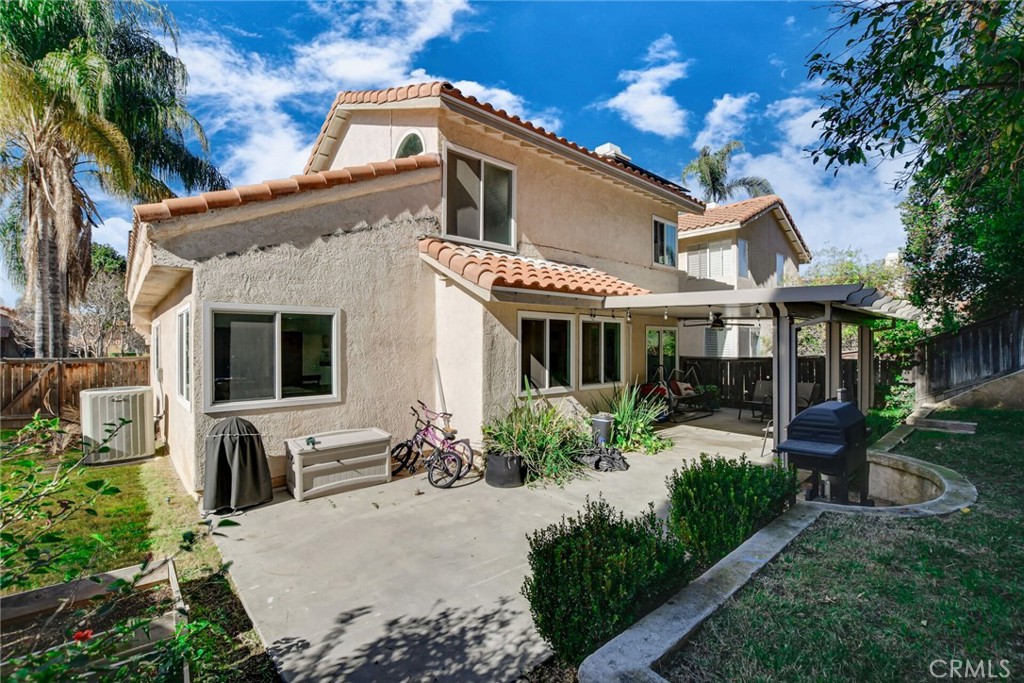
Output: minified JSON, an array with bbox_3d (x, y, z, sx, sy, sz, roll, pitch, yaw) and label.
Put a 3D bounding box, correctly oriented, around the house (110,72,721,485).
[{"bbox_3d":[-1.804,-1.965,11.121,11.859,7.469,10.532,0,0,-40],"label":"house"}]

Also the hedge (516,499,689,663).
[{"bbox_3d":[0.621,1.425,2.547,0.938,0.690,0.655,0,0,-40],"label":"hedge"}]

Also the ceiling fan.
[{"bbox_3d":[3.963,-0.420,8.150,1.300,0.350,1.300,0,0,-40],"label":"ceiling fan"}]

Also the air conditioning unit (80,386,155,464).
[{"bbox_3d":[-6.125,1.261,6.699,0.789,1.018,0.779,0,0,-40],"label":"air conditioning unit"}]

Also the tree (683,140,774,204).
[{"bbox_3d":[12.250,-4.880,24.500,5.100,13.300,5.100,0,0,0],"label":"tree"}]

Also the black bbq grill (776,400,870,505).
[{"bbox_3d":[3.440,1.210,4.740,0.750,1.120,0.620,0,0,-36],"label":"black bbq grill"}]

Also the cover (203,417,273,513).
[{"bbox_3d":[-3.086,1.310,4.797,0.660,0.920,0.660,0,0,-40],"label":"cover"}]

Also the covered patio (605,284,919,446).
[{"bbox_3d":[4.196,0.513,8.282,5.452,2.513,4.903,0,0,-40],"label":"covered patio"}]

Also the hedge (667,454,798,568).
[{"bbox_3d":[1.850,1.429,3.547,1.097,0.681,0.602,0,0,-40],"label":"hedge"}]

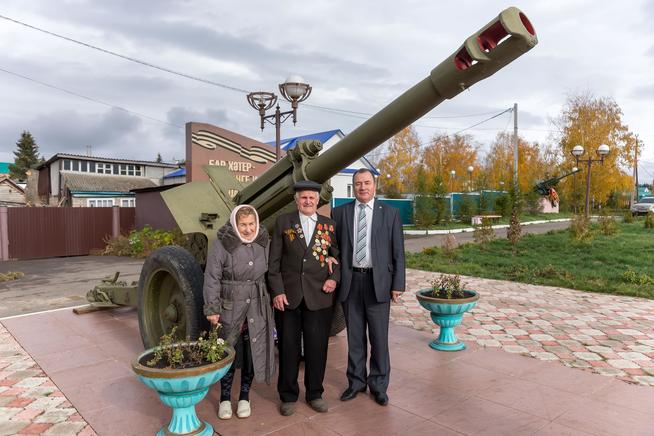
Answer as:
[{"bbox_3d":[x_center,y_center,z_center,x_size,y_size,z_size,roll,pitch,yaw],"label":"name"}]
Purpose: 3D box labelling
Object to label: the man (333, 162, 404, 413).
[{"bbox_3d":[0.318,0.501,3.298,0.550,1.750,0.340,0,3,10],"label":"man"}]

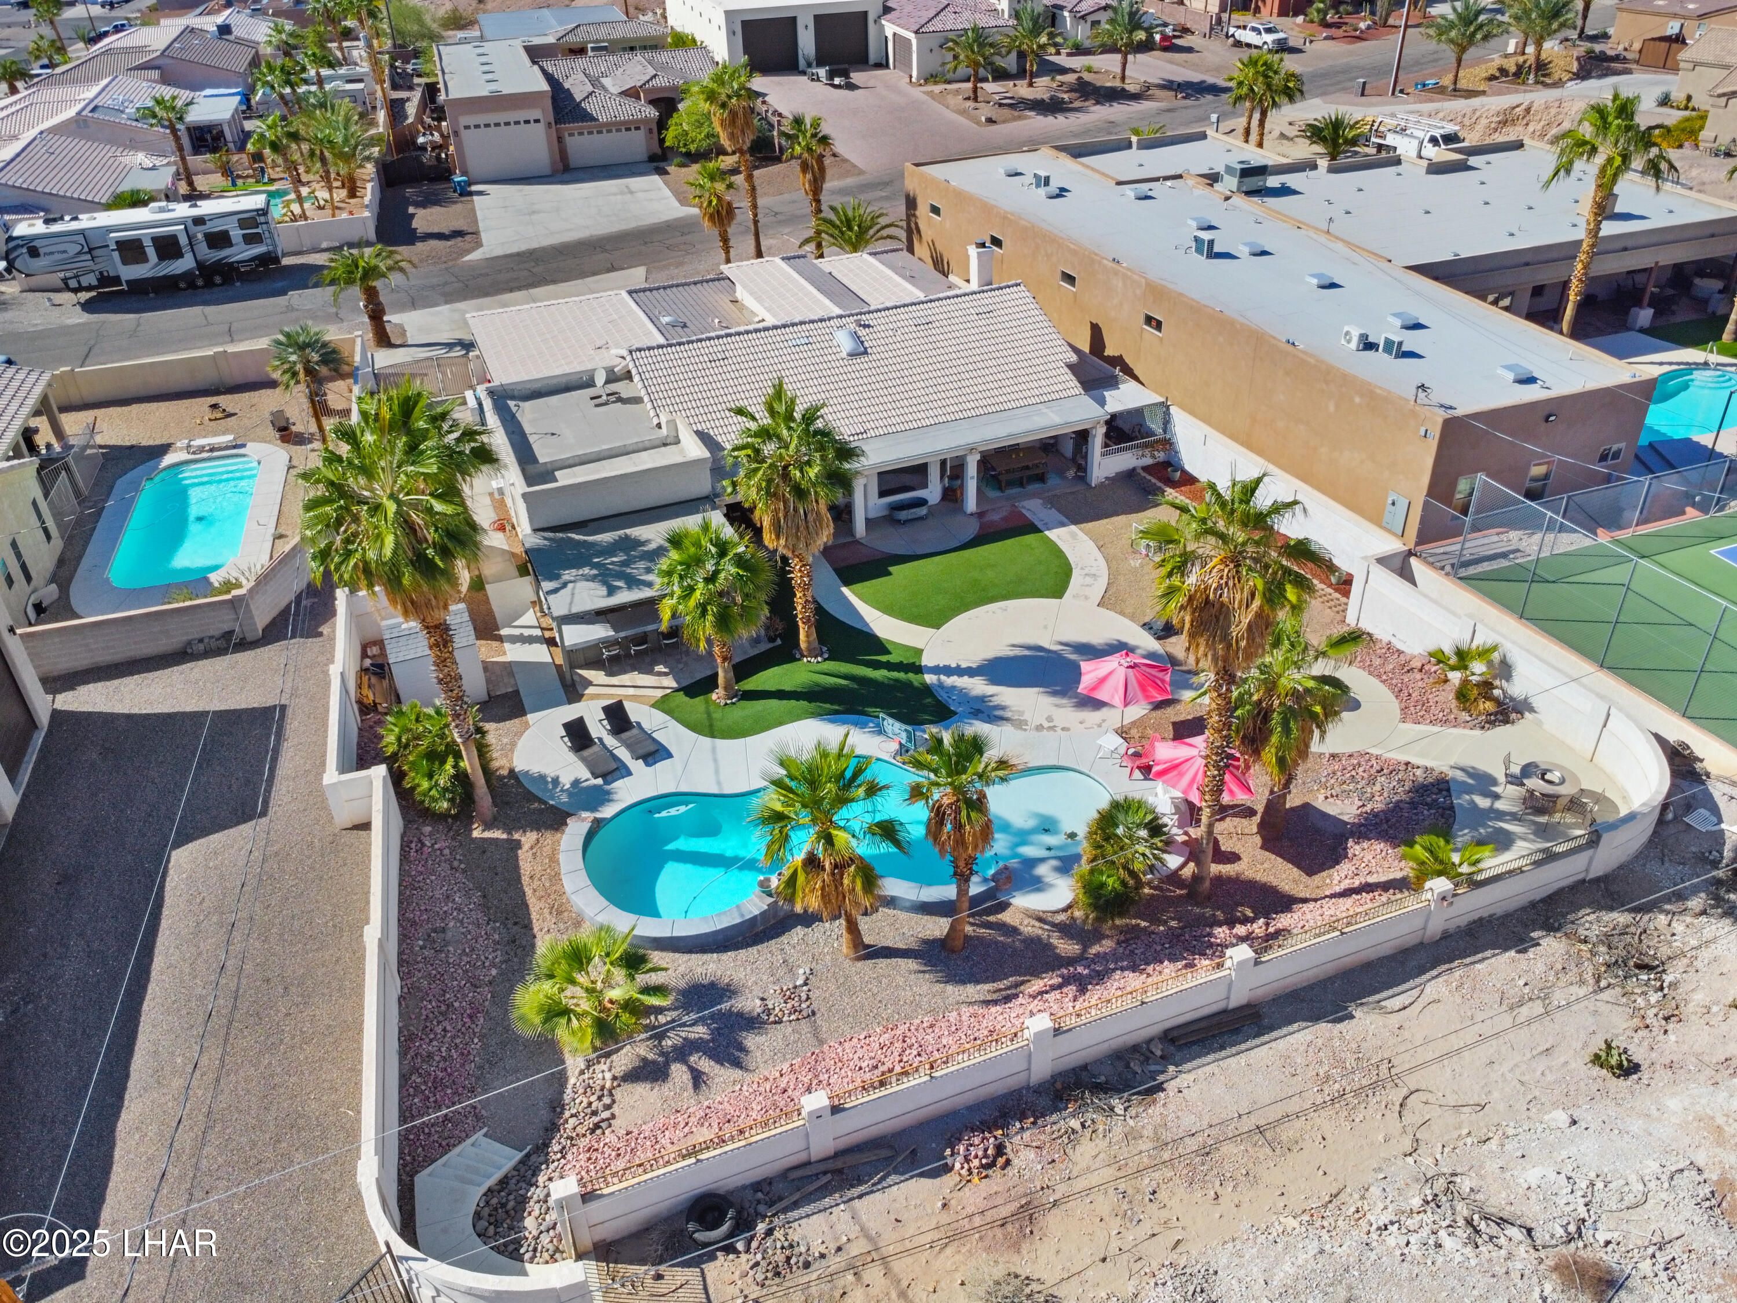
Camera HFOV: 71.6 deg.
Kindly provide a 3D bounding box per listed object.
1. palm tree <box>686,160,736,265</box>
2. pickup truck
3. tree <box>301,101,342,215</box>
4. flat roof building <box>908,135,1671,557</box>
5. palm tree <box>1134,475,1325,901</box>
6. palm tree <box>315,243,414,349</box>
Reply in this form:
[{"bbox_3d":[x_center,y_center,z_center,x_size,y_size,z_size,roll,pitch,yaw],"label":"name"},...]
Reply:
[{"bbox_3d":[-7.390,-20.975,58.957,2.800,5.370,2.800,-6,32,-5],"label":"palm tree"},{"bbox_3d":[35.000,-55.060,108.100,2.050,1.950,6.200,-15,34,-18],"label":"pickup truck"},{"bbox_3d":[-34.085,-30.660,76.273,2.600,6.300,2.600,-15,34,-18],"label":"tree"},{"bbox_3d":[14.025,-16.727,55.643,8.900,4.600,42.200,-13,35,-16],"label":"flat roof building"},{"bbox_3d":[7.150,1.222,23.843,3.500,10.000,3.500,-13,35,-16],"label":"palm tree"},{"bbox_3d":[-23.167,-16.691,56.093,4.200,5.000,4.200,-13,35,-16],"label":"palm tree"}]

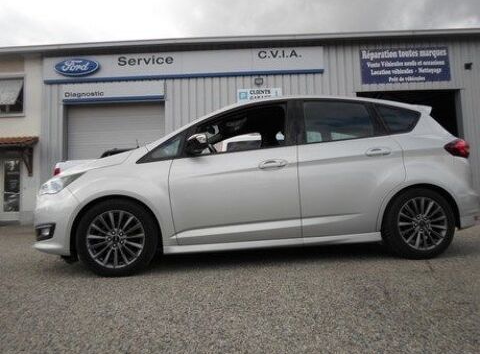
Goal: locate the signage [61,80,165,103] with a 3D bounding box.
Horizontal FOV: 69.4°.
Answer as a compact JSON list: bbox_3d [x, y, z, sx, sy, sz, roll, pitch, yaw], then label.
[{"bbox_3d":[-4.054,-2.712,11.162,3.289,0.620,0.130,-2,-4,2],"label":"signage"}]

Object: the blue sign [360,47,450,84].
[{"bbox_3d":[5.385,-3.649,11.275,2.838,1.209,0.030,-2,-5,2],"label":"blue sign"}]

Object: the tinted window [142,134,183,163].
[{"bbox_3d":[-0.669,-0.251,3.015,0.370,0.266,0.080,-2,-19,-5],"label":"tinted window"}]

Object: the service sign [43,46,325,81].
[{"bbox_3d":[-1.832,-3.547,11.133,8.948,0.860,0.160,-2,-4,2],"label":"service sign"}]

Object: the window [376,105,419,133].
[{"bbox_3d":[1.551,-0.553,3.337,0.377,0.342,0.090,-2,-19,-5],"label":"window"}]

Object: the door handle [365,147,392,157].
[{"bbox_3d":[1.244,-0.220,3.103,0.235,0.080,0.055,-2,-5,-6],"label":"door handle"}]

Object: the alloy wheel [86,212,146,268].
[{"bbox_3d":[-1.010,0.513,2.892,0.470,0.470,0.180,-2,-5,-6],"label":"alloy wheel"}]

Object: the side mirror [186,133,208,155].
[{"bbox_3d":[-0.354,-0.272,2.902,0.170,0.180,0.240,-2,-5,-6],"label":"side mirror"}]

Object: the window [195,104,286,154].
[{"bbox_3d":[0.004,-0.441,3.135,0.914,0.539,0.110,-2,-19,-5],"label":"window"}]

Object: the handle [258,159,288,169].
[{"bbox_3d":[0.287,-0.104,2.966,0.250,0.075,0.060,-2,-4,-5],"label":"handle"}]

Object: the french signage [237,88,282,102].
[{"bbox_3d":[0.660,-2.652,11.345,1.457,0.491,0.030,-2,-5,2],"label":"french signage"}]

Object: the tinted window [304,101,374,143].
[{"bbox_3d":[0.916,-0.519,3.240,0.683,0.461,0.100,-2,-19,-5],"label":"tinted window"}]

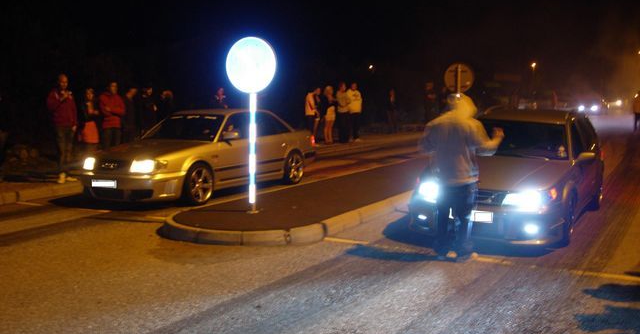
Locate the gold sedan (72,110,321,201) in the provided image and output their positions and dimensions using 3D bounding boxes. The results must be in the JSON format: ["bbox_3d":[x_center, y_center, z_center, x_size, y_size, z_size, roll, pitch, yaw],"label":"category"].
[{"bbox_3d":[-1.842,-0.305,12.038,1.800,1.410,4.790,4,7,30],"label":"gold sedan"}]

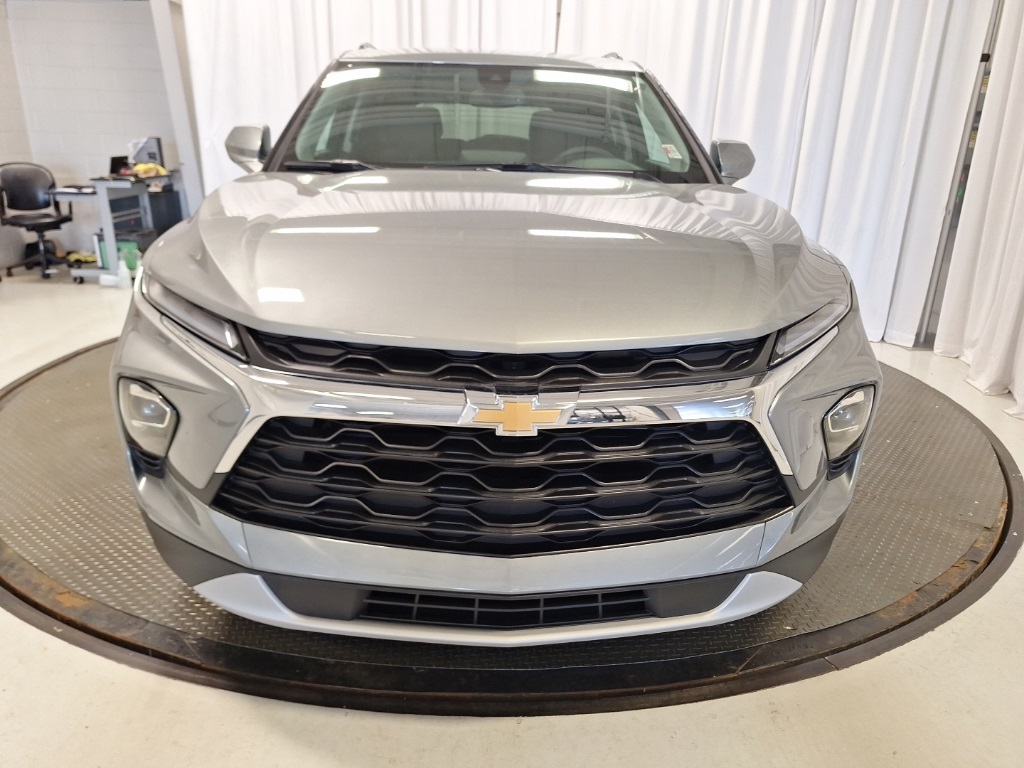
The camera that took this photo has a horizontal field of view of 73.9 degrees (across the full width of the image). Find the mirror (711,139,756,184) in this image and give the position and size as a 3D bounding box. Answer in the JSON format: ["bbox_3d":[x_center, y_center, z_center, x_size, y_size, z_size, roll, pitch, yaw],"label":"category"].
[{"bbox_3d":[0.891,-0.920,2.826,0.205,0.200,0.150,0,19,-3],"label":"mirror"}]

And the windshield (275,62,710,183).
[{"bbox_3d":[-0.062,-1.017,2.596,1.520,0.170,0.810,0,52,-3],"label":"windshield"}]

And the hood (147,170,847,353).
[{"bbox_3d":[-0.018,-0.400,1.789,1.700,0.300,1.280,0,19,-3],"label":"hood"}]

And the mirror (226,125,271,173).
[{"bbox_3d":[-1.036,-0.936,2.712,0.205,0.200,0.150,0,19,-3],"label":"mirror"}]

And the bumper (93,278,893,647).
[{"bbox_3d":[-0.009,0.156,1.557,1.860,0.710,0.600,0,19,-3],"label":"bumper"}]

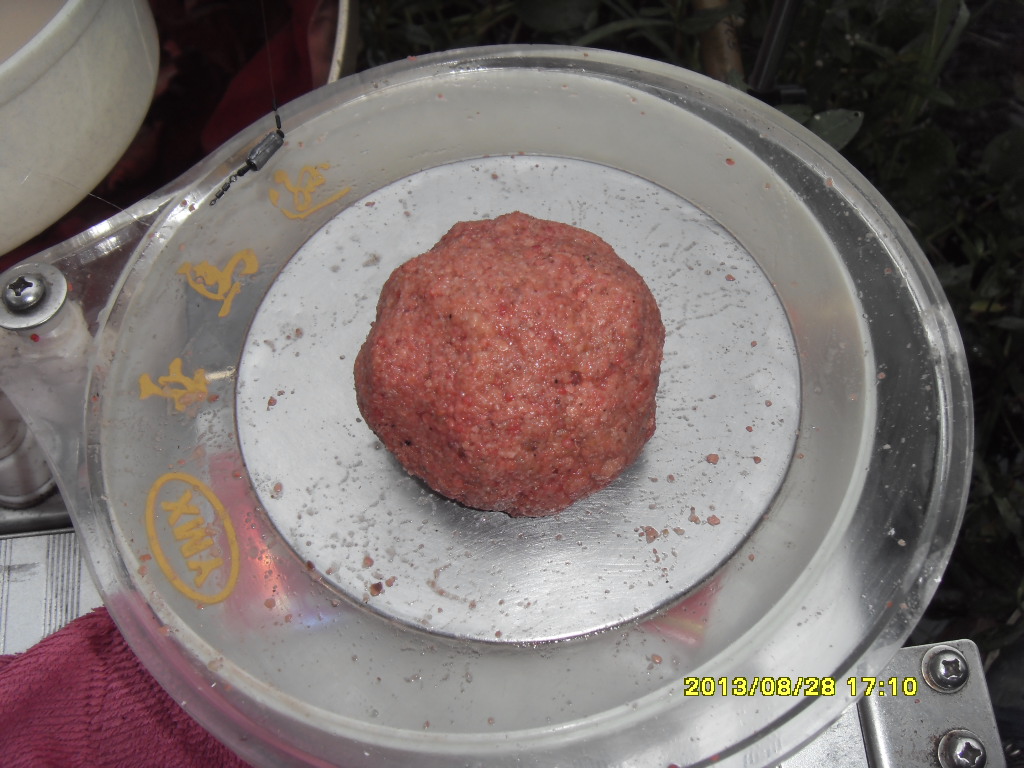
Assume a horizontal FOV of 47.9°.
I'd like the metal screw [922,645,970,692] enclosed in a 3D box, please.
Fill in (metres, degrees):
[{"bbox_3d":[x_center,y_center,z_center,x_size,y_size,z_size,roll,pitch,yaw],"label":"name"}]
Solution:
[{"bbox_3d":[0.111,0.073,0.294,0.012,0.005,0.012,-5,70,-2],"label":"metal screw"}]

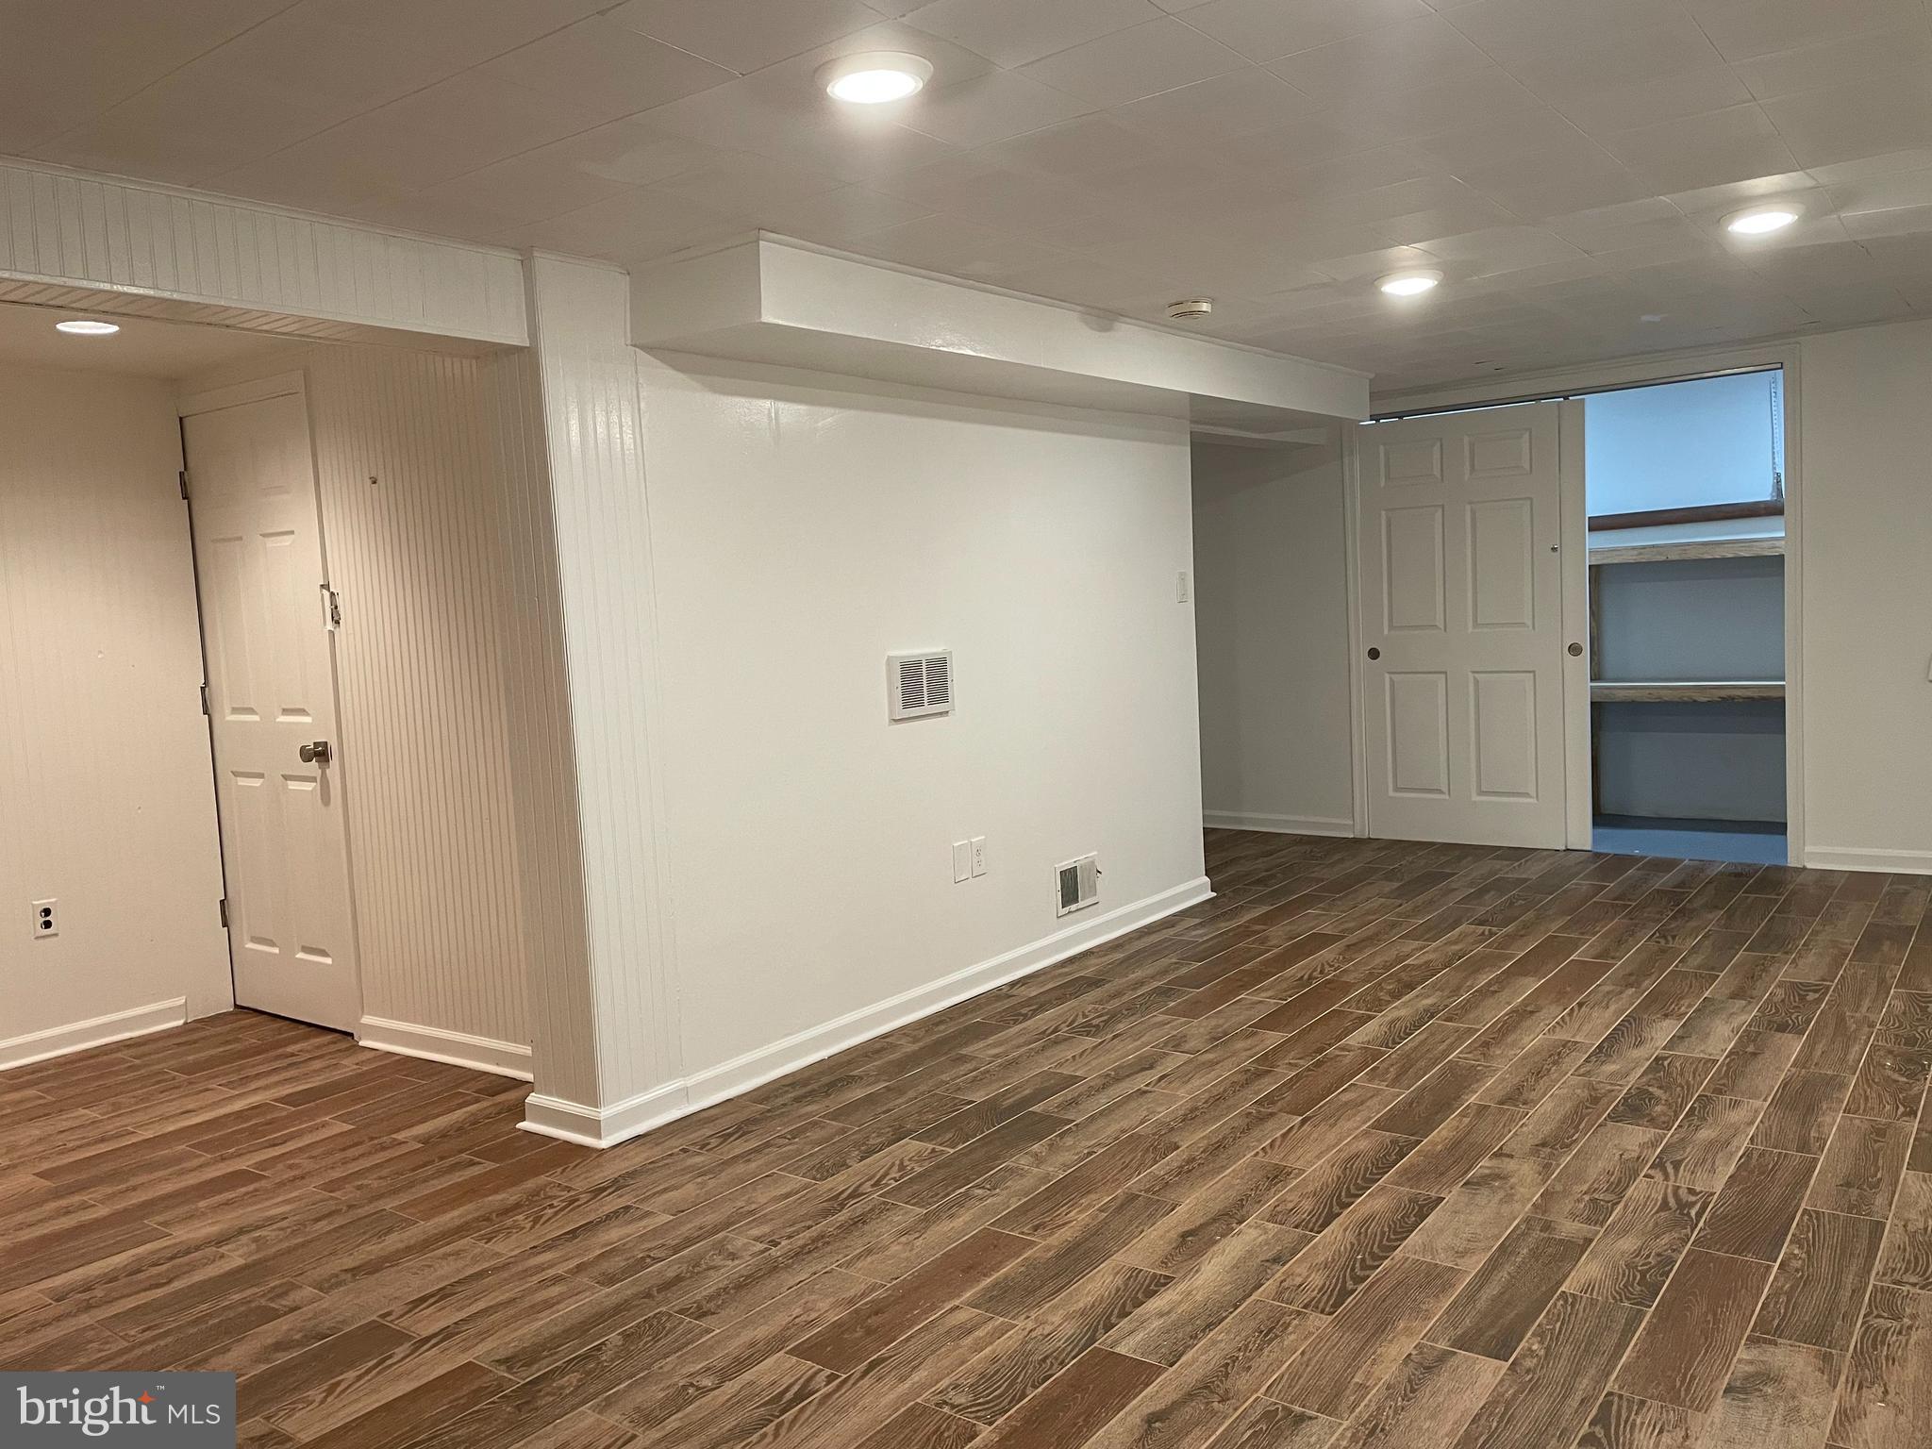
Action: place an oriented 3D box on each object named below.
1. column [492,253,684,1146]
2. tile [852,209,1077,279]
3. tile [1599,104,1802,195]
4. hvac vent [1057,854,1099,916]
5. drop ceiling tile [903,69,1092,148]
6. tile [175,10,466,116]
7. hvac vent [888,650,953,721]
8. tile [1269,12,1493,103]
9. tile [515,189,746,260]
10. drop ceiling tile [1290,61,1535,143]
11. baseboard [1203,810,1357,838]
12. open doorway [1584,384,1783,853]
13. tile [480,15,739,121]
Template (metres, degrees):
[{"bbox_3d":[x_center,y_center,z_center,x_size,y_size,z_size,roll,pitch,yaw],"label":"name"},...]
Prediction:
[{"bbox_3d":[-0.989,-0.051,3.694,0.258,2.171,0.281,1,7,37],"label":"column"},{"bbox_3d":[-0.019,-1.194,3.595,0.332,0.020,0.580,1,6,37],"label":"tile"},{"bbox_3d":[1.584,-1.237,3.119,0.305,0.020,0.610,1,6,37],"label":"tile"},{"bbox_3d":[0.400,0.582,5.294,0.024,0.192,0.272,1,7,37],"label":"hvac vent"},{"bbox_3d":[0.039,-1.107,2.606,0.305,0.018,0.305,1,7,37],"label":"drop ceiling tile"},{"bbox_3d":[-1.007,-1.029,2.257,0.305,0.020,0.305,1,6,37],"label":"tile"},{"bbox_3d":[-0.146,-0.128,4.557,0.030,0.201,0.311,1,7,37],"label":"hvac vent"},{"bbox_3d":[0.706,-1.137,2.476,0.305,0.020,0.305,1,6,37],"label":"tile"},{"bbox_3d":[-0.735,-1.125,3.222,0.416,0.020,0.325,1,6,37],"label":"tile"},{"bbox_3d":[0.891,-1.166,2.721,0.305,0.018,0.305,1,7,37],"label":"drop ceiling tile"},{"bbox_3d":[1.594,0.521,7.511,0.841,0.086,0.026,1,7,37],"label":"baseboard"},{"bbox_3d":[3.160,-0.449,6.361,0.788,2.076,0.130,1,6,37],"label":"open doorway"},{"bbox_3d":[-0.574,-1.057,2.328,0.305,0.020,0.305,1,6,37],"label":"tile"}]

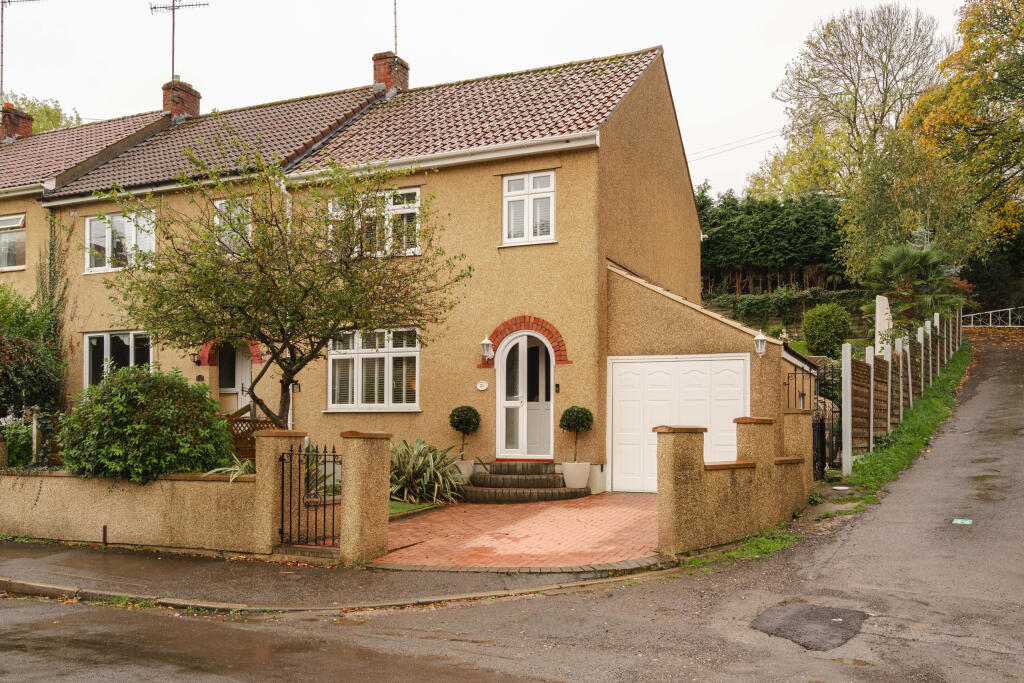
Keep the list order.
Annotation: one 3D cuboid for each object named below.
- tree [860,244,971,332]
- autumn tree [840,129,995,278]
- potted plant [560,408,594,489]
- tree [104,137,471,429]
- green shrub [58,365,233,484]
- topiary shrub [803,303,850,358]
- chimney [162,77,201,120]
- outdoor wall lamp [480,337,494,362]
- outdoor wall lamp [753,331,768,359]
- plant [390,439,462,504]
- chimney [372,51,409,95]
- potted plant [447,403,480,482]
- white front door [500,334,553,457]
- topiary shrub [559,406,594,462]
[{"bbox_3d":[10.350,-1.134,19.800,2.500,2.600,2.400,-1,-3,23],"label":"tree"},{"bbox_3d":[14.782,-4.702,28.000,5.200,6.000,4.900,-1,-3,23],"label":"autumn tree"},{"bbox_3d":[1.012,1.663,12.050,0.530,1.260,0.530,0,-3,0],"label":"potted plant"},{"bbox_3d":[-3.069,-0.369,10.500,4.800,4.800,4.400,-1,-3,22],"label":"tree"},{"bbox_3d":[-4.758,1.133,10.000,2.200,1.700,2.000,-1,-3,22],"label":"green shrub"},{"bbox_3d":[8.189,-0.260,20.000,1.250,1.450,1.250,-1,-3,22],"label":"topiary shrub"},{"bbox_3d":[-9.165,-6.725,21.300,0.550,1.120,0.880,-1,-3,22],"label":"chimney"},{"bbox_3d":[-0.415,0.135,13.000,0.200,0.430,0.260,-1,-3,22],"label":"outdoor wall lamp"},{"bbox_3d":[3.769,0.038,11.650,0.190,0.430,0.220,-1,-3,23],"label":"outdoor wall lamp"},{"bbox_3d":[-1.394,2.048,12.100,1.250,1.020,1.200,0,-3,0],"label":"plant"},{"bbox_3d":[-2.721,-5.934,17.200,0.520,0.950,0.700,-1,-3,23],"label":"chimney"},{"bbox_3d":[-0.801,1.745,12.950,0.520,1.330,0.520,0,-3,0],"label":"potted plant"},{"bbox_3d":[0.221,0.921,12.750,1.020,2.120,0.110,-1,-3,23],"label":"white front door"},{"bbox_3d":[1.021,1.477,12.200,0.540,0.900,0.540,0,-3,0],"label":"topiary shrub"}]

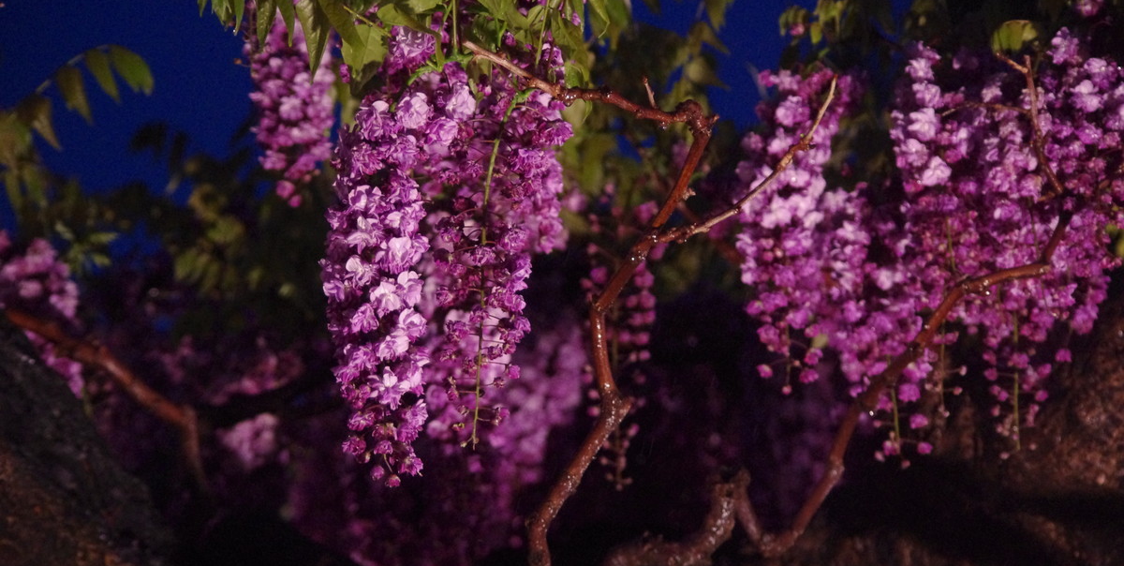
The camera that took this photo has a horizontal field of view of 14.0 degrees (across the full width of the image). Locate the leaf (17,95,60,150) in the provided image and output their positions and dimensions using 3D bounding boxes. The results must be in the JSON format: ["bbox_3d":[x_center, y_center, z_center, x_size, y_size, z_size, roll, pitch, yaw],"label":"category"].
[{"bbox_3d":[-0.410,-0.126,3.600,0.022,0.047,0.018,-25,0,0],"label":"leaf"}]

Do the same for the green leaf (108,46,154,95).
[{"bbox_3d":[-0.338,-0.167,3.600,0.024,0.046,0.018,-35,0,-16],"label":"green leaf"}]

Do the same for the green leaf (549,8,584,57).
[{"bbox_3d":[0.003,-0.176,3.220,0.020,0.035,0.015,-20,-3,0],"label":"green leaf"}]

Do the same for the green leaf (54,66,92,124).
[{"bbox_3d":[-0.383,-0.147,3.600,0.019,0.049,0.018,-24,0,0],"label":"green leaf"}]

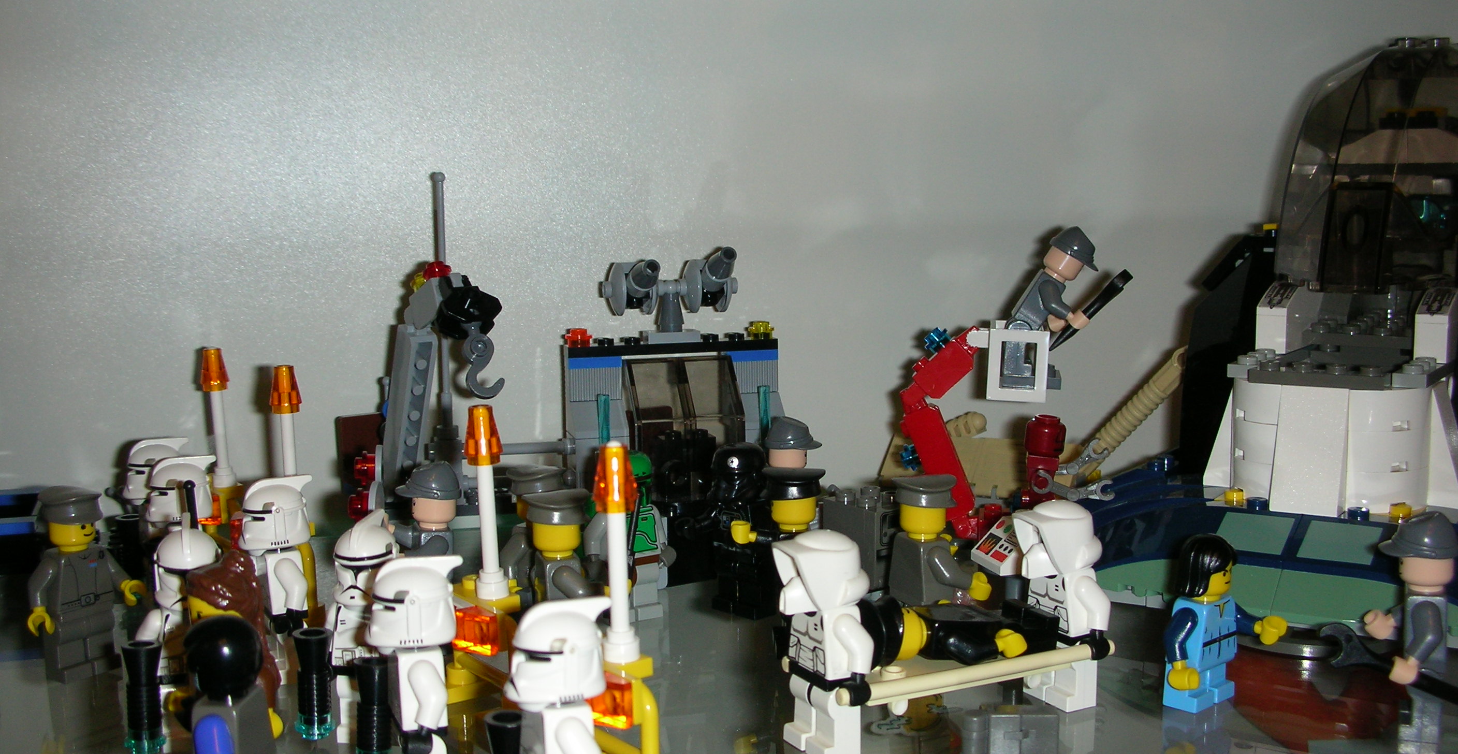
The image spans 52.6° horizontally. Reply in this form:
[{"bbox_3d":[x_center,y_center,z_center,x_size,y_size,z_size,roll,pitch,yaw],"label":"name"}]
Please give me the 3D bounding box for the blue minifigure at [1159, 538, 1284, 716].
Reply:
[{"bbox_3d":[0.103,0.051,0.310,0.024,0.036,0.020,-7,9,-42],"label":"blue minifigure"}]

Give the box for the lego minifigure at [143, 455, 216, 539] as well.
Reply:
[{"bbox_3d":[-0.134,0.042,0.363,0.018,0.044,0.024,-3,8,-23],"label":"lego minifigure"}]

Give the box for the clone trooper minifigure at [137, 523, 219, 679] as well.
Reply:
[{"bbox_3d":[-0.106,0.052,0.291,0.024,0.044,0.018,-4,7,-27],"label":"clone trooper minifigure"}]

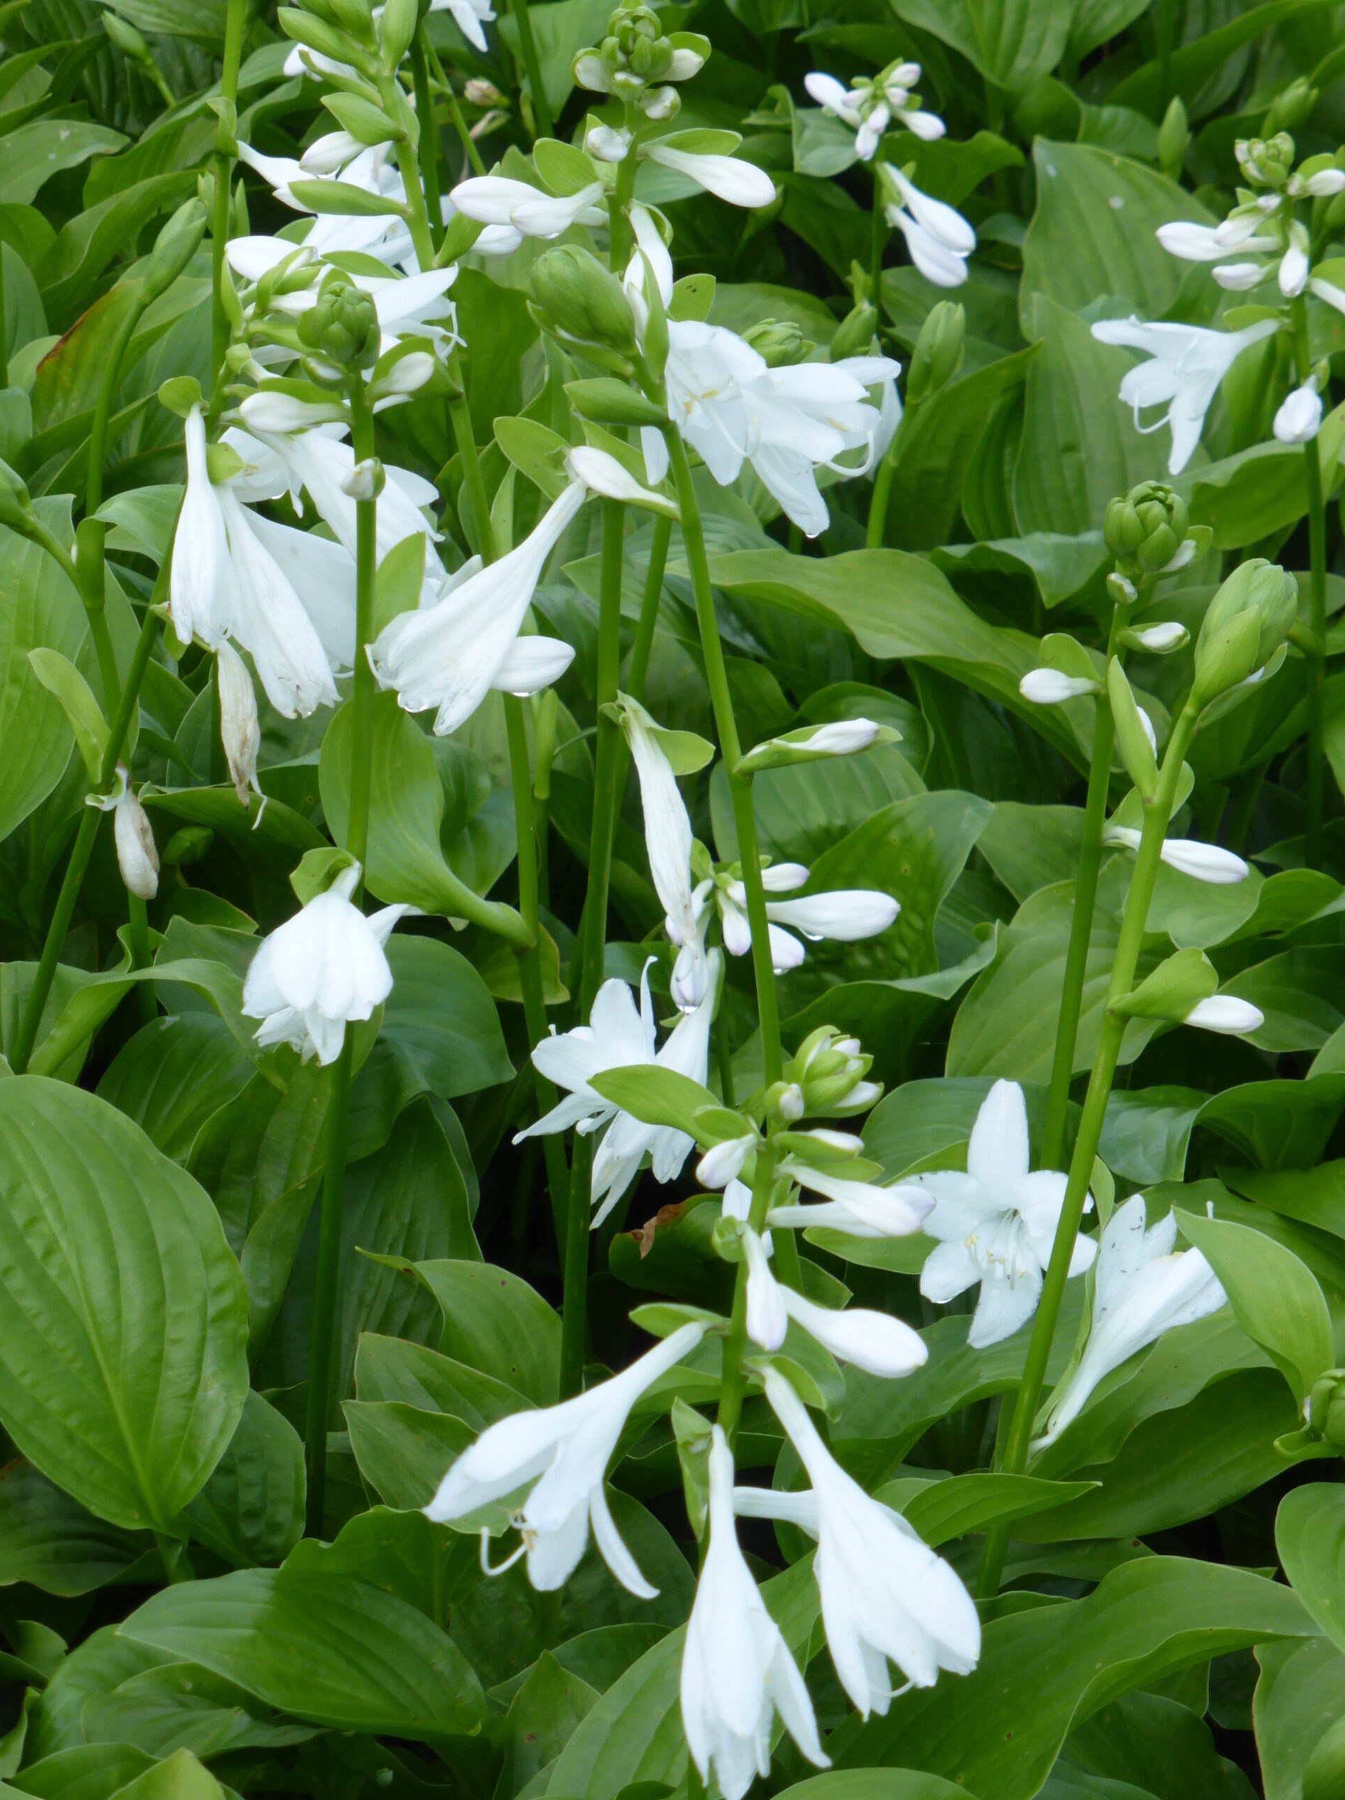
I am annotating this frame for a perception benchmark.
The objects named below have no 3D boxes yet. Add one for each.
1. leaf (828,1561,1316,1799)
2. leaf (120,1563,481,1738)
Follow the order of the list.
[{"bbox_3d":[0.127,0.256,2.030,0.155,0.050,0.090,-21,39,-7],"label":"leaf"},{"bbox_3d":[-0.114,0.232,1.950,0.115,0.032,0.070,10,28,19],"label":"leaf"}]

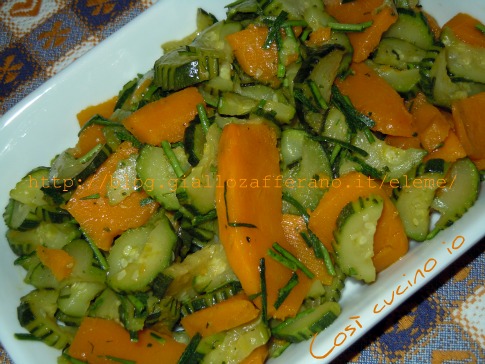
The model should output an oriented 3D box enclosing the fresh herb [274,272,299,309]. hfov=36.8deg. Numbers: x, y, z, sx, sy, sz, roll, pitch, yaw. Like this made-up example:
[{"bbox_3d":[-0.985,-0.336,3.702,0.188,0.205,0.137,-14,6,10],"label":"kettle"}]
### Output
[{"bbox_3d":[0.023,0.057,0.380,0.003,0.003,0.021,29,69,16],"label":"fresh herb"}]

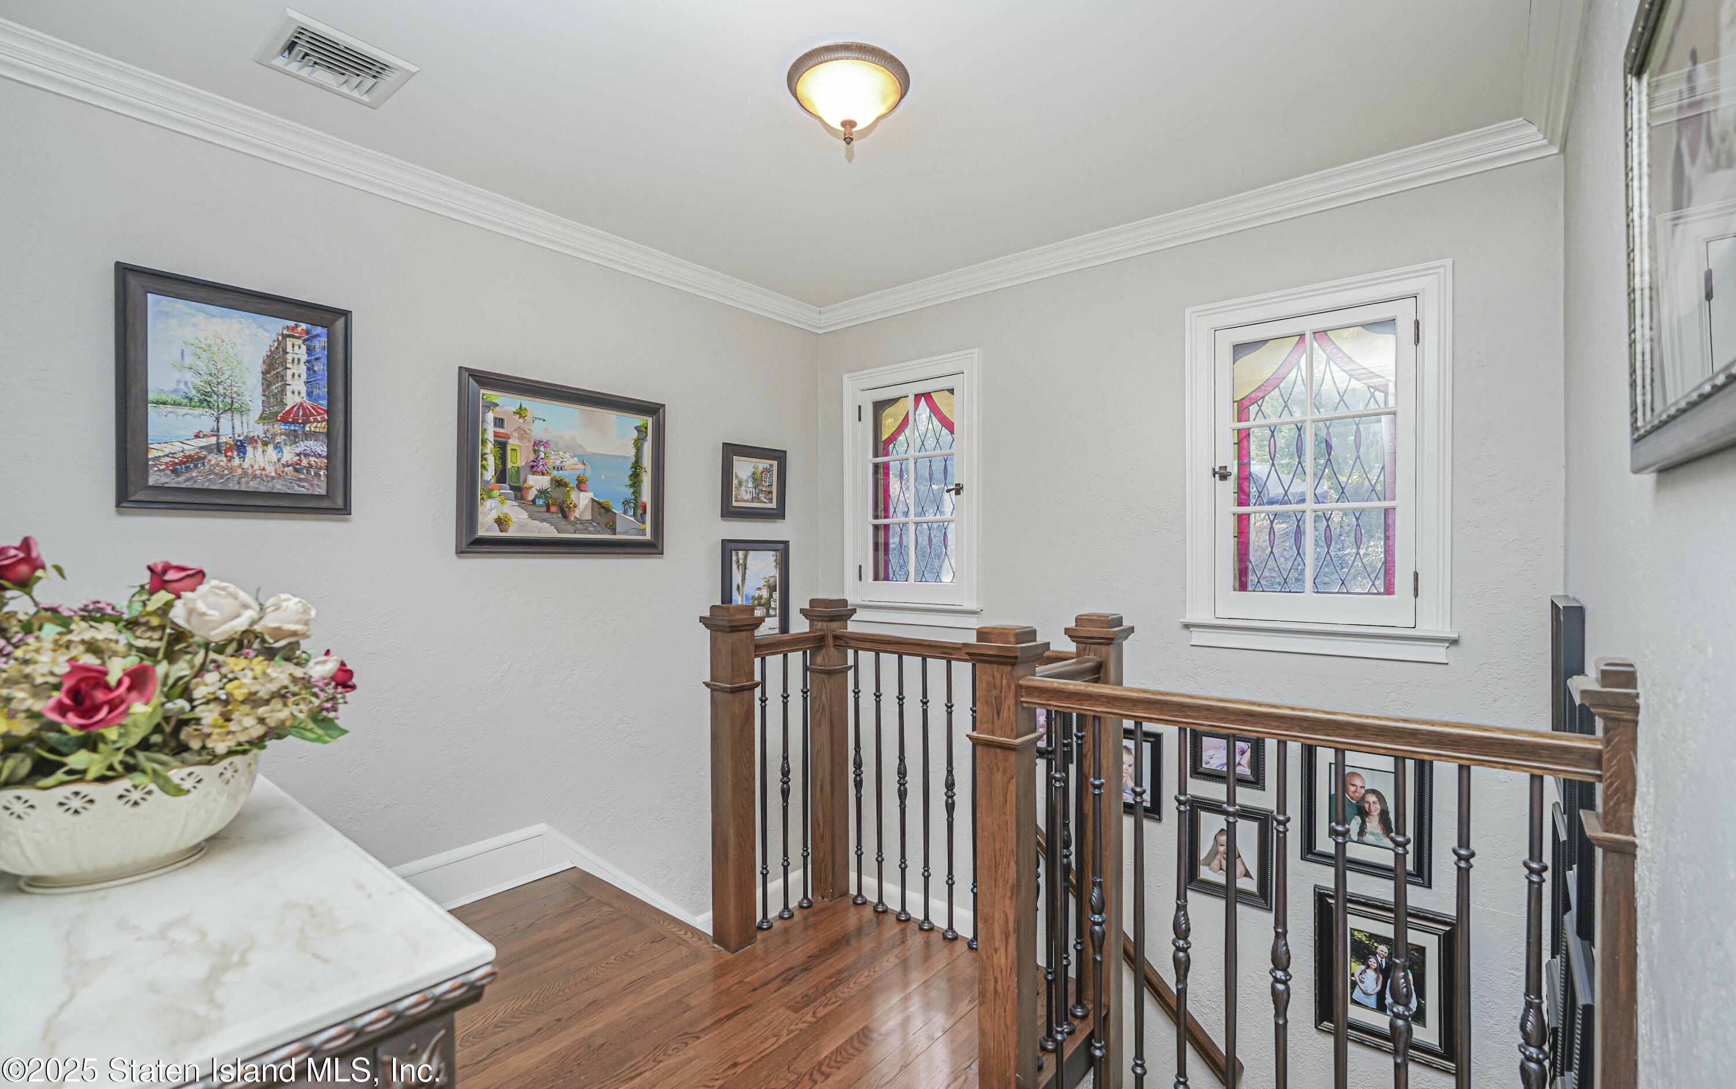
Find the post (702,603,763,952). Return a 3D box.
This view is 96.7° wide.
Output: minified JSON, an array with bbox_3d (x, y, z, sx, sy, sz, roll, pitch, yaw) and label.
[{"bbox_3d":[-0.420,0.708,2.400,0.139,1.052,0.139,0,0,39],"label":"post"}]

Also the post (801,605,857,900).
[{"bbox_3d":[-0.134,0.707,2.711,0.137,1.027,0.137,0,0,39],"label":"post"}]

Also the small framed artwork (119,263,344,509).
[{"bbox_3d":[-1.745,-0.401,2.158,0.035,0.622,0.513,0,0,39],"label":"small framed artwork"}]

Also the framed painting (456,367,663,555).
[{"bbox_3d":[-1.122,-0.277,2.928,0.035,0.635,0.827,0,0,39],"label":"framed painting"}]

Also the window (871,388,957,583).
[{"bbox_3d":[0.208,-0.265,3.677,0.490,0.895,0.037,0,0,39],"label":"window"}]

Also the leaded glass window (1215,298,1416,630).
[{"bbox_3d":[1.493,-0.255,2.610,0.588,1.036,0.050,0,0,39],"label":"leaded glass window"}]

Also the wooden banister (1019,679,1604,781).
[{"bbox_3d":[0.705,0.321,1.411,0.919,0.054,0.061,0,0,39],"label":"wooden banister"}]

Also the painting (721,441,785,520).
[{"bbox_3d":[-0.534,-0.292,3.663,0.027,0.337,0.387,0,0,39],"label":"painting"}]

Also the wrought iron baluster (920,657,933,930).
[{"bbox_3d":[0.187,0.789,2.463,0.045,0.862,0.045,0,0,0],"label":"wrought iron baluster"}]

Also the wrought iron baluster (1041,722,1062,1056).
[{"bbox_3d":[0.436,0.785,1.861,0.045,0.863,0.045,0,0,39],"label":"wrought iron baluster"}]

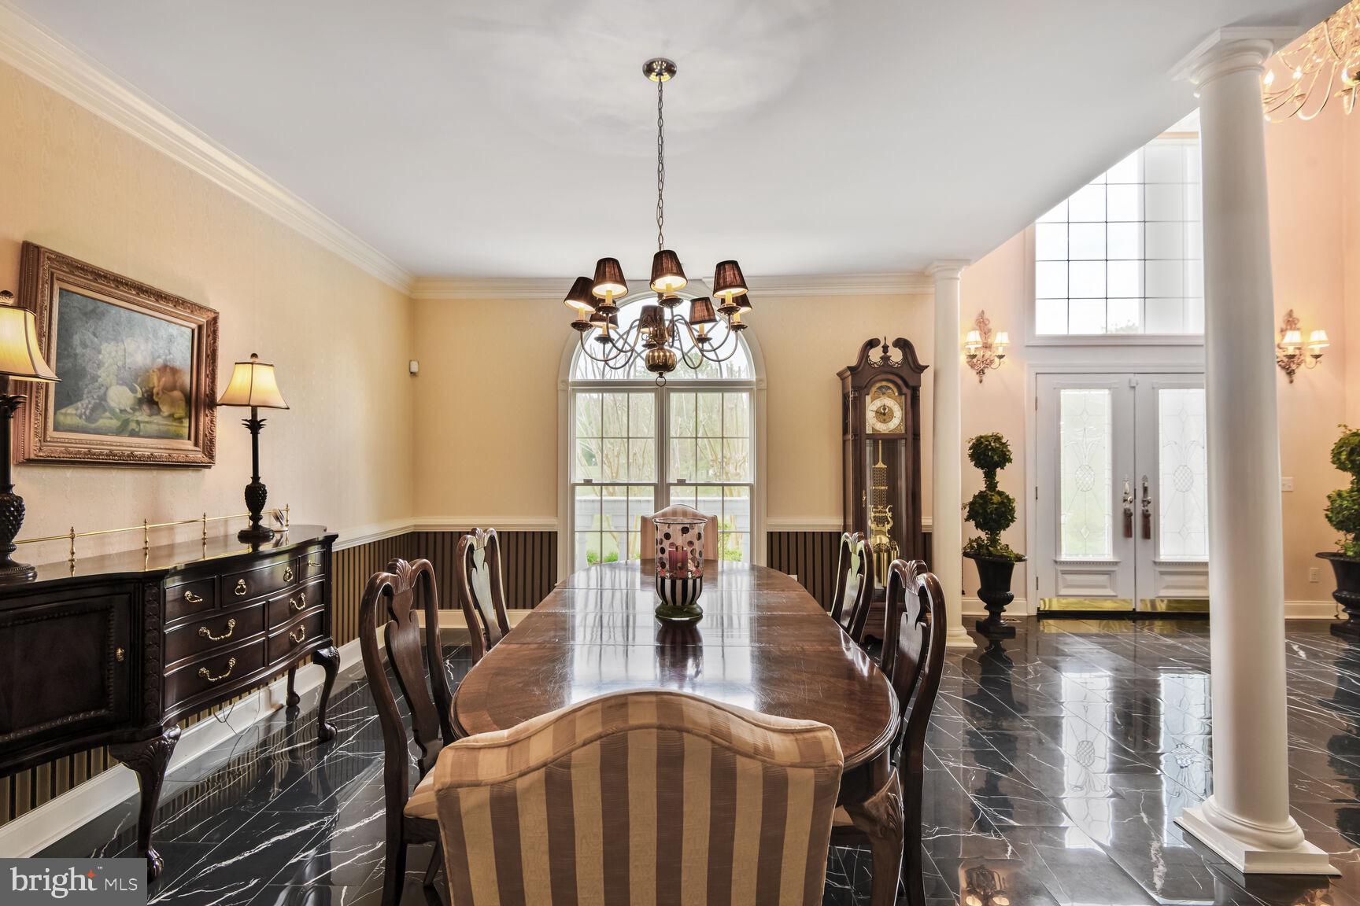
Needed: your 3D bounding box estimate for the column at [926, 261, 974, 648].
[{"bbox_3d":[1.940,0.006,4.440,0.300,2.740,0.300,0,-1,1],"label":"column"}]

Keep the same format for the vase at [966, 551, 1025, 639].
[{"bbox_3d":[2.430,1.079,4.610,0.430,0.610,0.430,0,-1,1],"label":"vase"}]

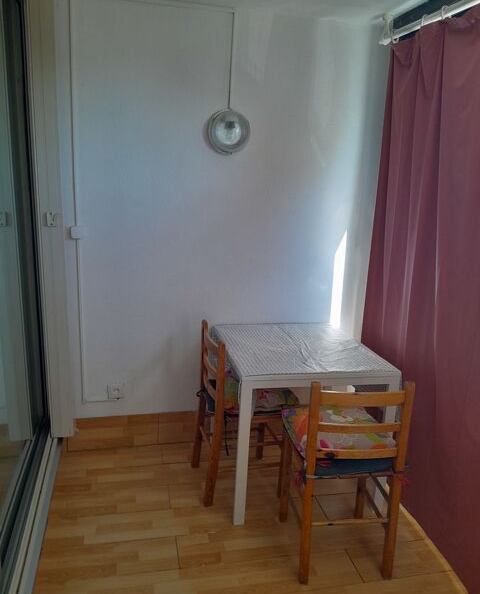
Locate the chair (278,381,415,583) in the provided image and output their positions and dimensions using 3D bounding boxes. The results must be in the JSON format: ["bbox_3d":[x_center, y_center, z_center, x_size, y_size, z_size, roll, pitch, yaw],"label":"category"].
[{"bbox_3d":[0.429,0.689,2.032,0.410,0.850,0.425,1,15,-8],"label":"chair"}]

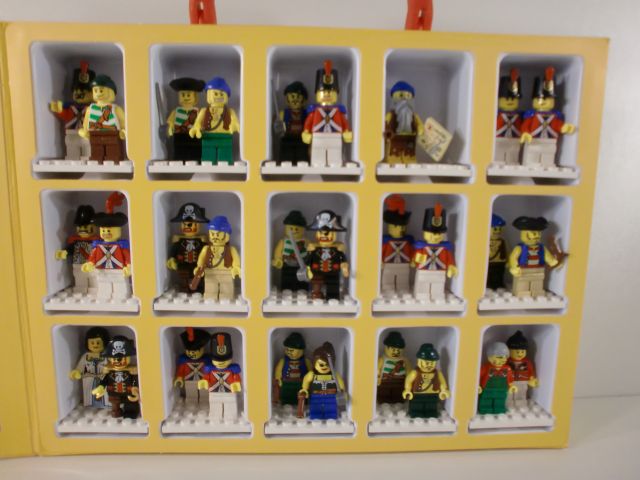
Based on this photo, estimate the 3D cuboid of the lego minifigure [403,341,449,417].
[{"bbox_3d":[0.058,0.078,0.268,0.025,0.042,0.016,0,10,-2],"label":"lego minifigure"}]

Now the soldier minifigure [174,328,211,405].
[{"bbox_3d":[-0.072,0.074,0.283,0.025,0.047,0.013,0,10,-2],"label":"soldier minifigure"}]

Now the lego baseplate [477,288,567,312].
[{"bbox_3d":[0.105,0.031,0.267,0.048,0.005,0.032,0,10,-2],"label":"lego baseplate"}]

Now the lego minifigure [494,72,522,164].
[{"bbox_3d":[0.102,-0.065,0.259,0.026,0.053,0.015,0,10,-2],"label":"lego minifigure"}]

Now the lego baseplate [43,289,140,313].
[{"bbox_3d":[-0.118,0.031,0.262,0.048,0.005,0.032,0,10,-2],"label":"lego baseplate"}]

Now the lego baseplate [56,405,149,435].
[{"bbox_3d":[-0.117,0.099,0.275,0.048,0.005,0.032,0,10,-2],"label":"lego baseplate"}]

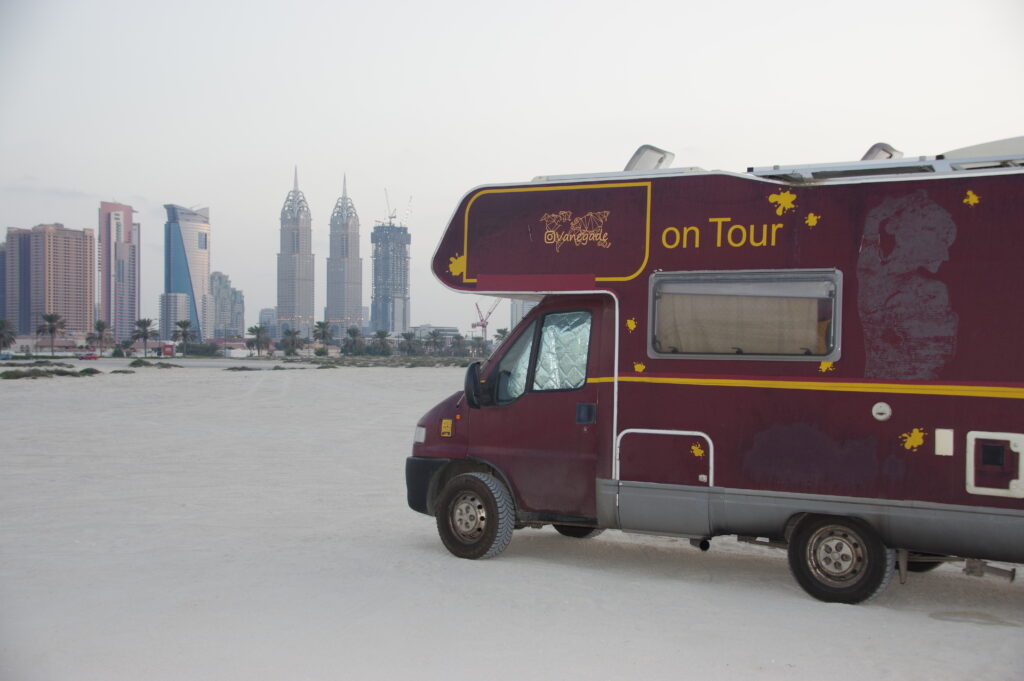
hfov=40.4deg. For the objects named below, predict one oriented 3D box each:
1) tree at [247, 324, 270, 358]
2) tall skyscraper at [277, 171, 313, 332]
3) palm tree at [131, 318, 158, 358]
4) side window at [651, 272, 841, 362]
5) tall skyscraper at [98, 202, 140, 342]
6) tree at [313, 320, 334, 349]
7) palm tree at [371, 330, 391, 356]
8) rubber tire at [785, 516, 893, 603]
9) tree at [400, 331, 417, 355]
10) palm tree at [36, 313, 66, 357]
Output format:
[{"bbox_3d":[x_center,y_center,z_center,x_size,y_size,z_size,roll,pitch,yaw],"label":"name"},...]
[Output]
[{"bbox_3d":[-71.903,0.043,395.000,6.900,9.160,6.900,0,0,0],"label":"tree"},{"bbox_3d":[-322.620,-126.509,2080.000,39.000,266.000,39.000,0,0,36],"label":"tall skyscraper"},{"bbox_3d":[-88.405,-0.577,335.000,6.600,9.430,6.600,0,0,0],"label":"palm tree"},{"bbox_3d":[1.616,-0.171,9.820,1.490,0.630,0.050,1,0,36],"label":"side window"},{"bbox_3d":[-456.010,-77.359,1620.000,28.000,166.000,42.000,0,0,36],"label":"tall skyscraper"},{"bbox_3d":[-58.204,-1.004,430.000,6.800,10.340,6.800,0,0,0],"label":"tree"},{"bbox_3d":[-46.855,0.449,500.000,6.400,9.510,6.400,0,0,0],"label":"palm tree"},{"bbox_3d":[2.265,1.468,9.540,0.700,0.690,0.215,1,0,36],"label":"rubber tire"},{"bbox_3d":[-27.499,0.611,370.000,4.800,6.600,4.800,0,0,0],"label":"tree"},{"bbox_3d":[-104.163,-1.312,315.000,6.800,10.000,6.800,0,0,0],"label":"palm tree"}]

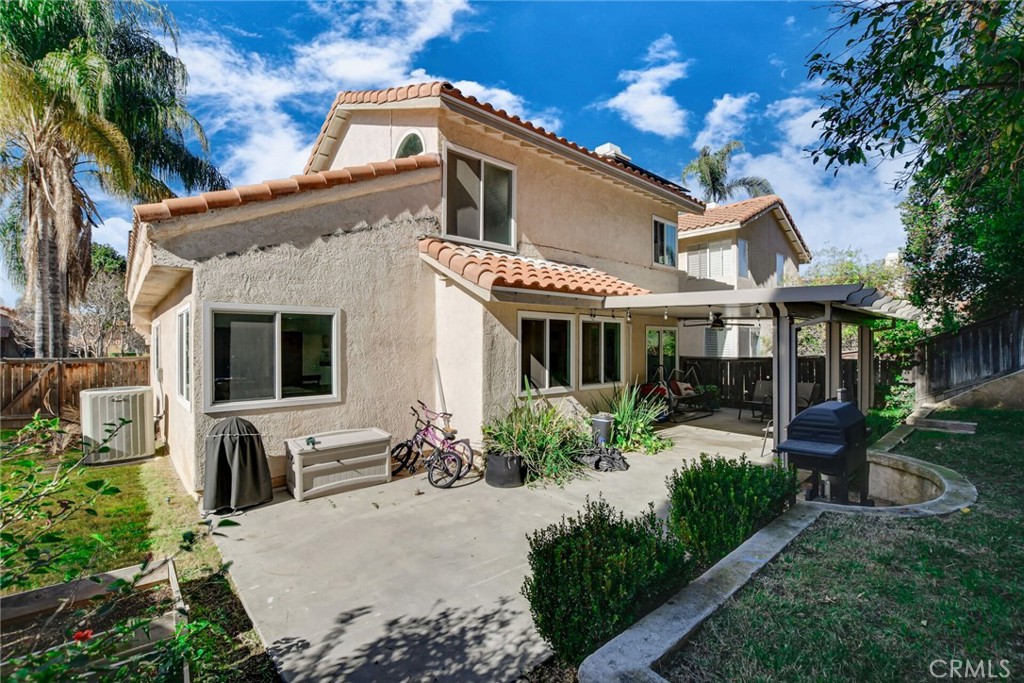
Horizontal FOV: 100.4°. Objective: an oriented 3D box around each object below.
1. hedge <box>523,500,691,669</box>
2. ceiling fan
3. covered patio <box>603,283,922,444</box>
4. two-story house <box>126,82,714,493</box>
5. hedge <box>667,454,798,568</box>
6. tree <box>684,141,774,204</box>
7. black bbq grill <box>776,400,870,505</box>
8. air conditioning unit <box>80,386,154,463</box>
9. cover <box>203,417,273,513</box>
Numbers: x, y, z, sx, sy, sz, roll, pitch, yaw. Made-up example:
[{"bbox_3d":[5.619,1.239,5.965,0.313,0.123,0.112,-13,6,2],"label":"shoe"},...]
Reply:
[{"bbox_3d":[0.621,1.425,2.547,0.938,0.690,0.655,0,0,-40],"label":"hedge"},{"bbox_3d":[3.963,-0.420,8.150,1.300,0.350,1.300,0,0,-40],"label":"ceiling fan"},{"bbox_3d":[4.196,0.513,8.282,5.452,2.513,4.903,0,0,-40],"label":"covered patio"},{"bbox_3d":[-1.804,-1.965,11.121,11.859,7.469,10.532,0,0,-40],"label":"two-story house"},{"bbox_3d":[1.850,1.429,3.547,1.097,0.681,0.602,0,0,-40],"label":"hedge"},{"bbox_3d":[12.250,-4.880,24.500,5.100,13.300,5.100,0,0,0],"label":"tree"},{"bbox_3d":[3.440,1.210,4.740,0.750,1.120,0.620,0,0,-36],"label":"black bbq grill"},{"bbox_3d":[-6.125,1.261,6.699,0.789,1.018,0.779,0,0,-40],"label":"air conditioning unit"},{"bbox_3d":[-3.086,1.310,4.797,0.660,0.920,0.660,0,0,-40],"label":"cover"}]

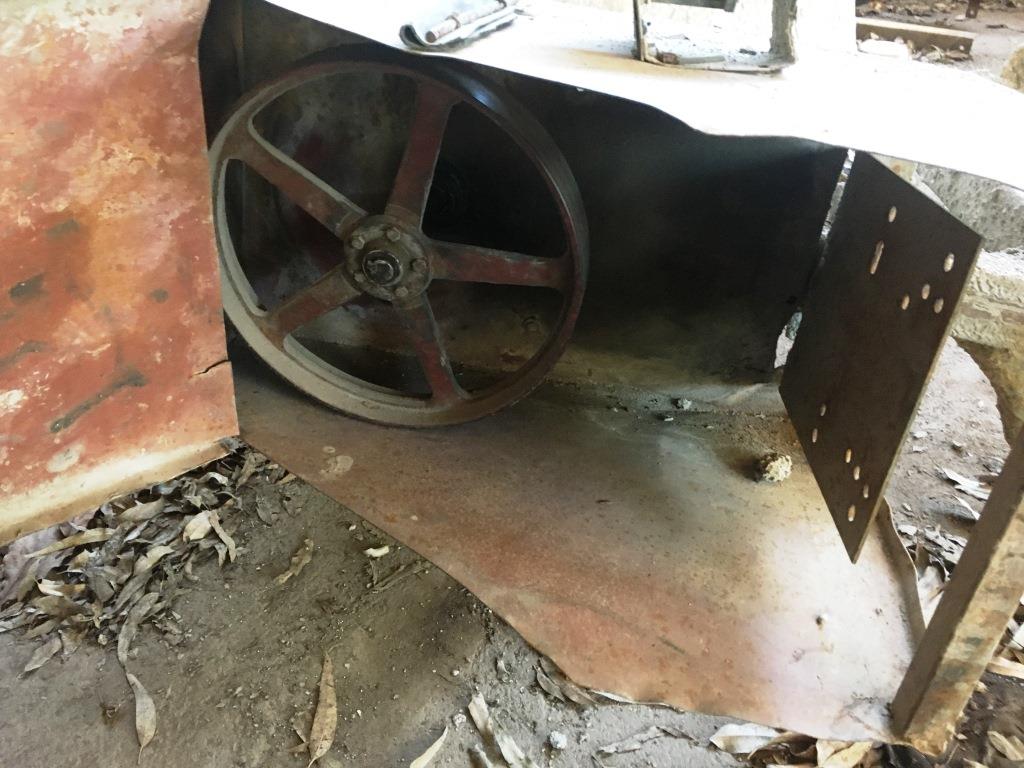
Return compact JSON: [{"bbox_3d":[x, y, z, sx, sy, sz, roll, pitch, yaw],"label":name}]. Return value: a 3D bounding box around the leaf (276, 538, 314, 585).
[{"bbox_3d":[-0.362,0.306,1.467,0.032,0.018,0.115,11,31,8],"label":"leaf"}]

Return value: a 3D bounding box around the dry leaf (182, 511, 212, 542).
[{"bbox_3d":[-0.543,0.244,1.482,0.042,0.030,0.081,0,31,-10],"label":"dry leaf"}]

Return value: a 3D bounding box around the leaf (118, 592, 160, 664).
[{"bbox_3d":[-0.460,0.299,1.058,0.022,0.020,0.094,4,33,-3],"label":"leaf"}]

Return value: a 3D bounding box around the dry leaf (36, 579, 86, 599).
[{"bbox_3d":[-0.564,0.256,1.075,0.061,0.015,0.018,8,33,3],"label":"dry leaf"}]

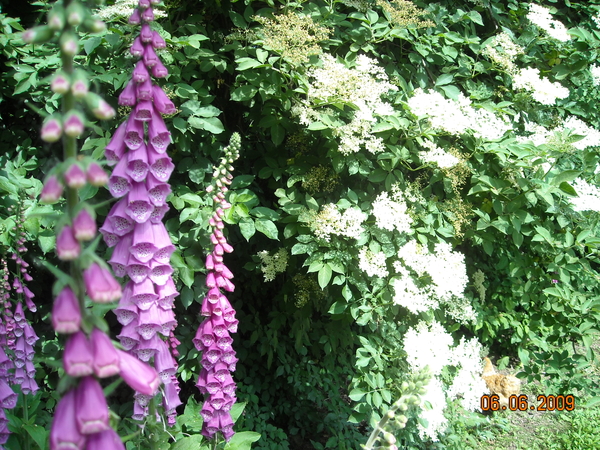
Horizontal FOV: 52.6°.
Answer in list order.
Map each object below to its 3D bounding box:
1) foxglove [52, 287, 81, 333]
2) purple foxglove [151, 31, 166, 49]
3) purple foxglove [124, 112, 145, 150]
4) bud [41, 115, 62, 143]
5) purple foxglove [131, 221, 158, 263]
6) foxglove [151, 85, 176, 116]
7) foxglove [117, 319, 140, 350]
[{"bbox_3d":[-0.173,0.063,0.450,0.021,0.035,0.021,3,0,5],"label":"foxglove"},{"bbox_3d":[-0.162,-0.212,0.695,0.015,0.022,0.015,-4,-20,-40],"label":"purple foxglove"},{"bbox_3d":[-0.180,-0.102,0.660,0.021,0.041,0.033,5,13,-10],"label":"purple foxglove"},{"bbox_3d":[-0.174,-0.068,0.425,0.013,0.018,0.013,1,-20,15],"label":"bud"},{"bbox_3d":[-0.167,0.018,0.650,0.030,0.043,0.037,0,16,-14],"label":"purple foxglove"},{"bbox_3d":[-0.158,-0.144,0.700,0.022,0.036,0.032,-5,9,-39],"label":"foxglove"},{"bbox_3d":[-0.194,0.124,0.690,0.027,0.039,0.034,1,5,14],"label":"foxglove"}]

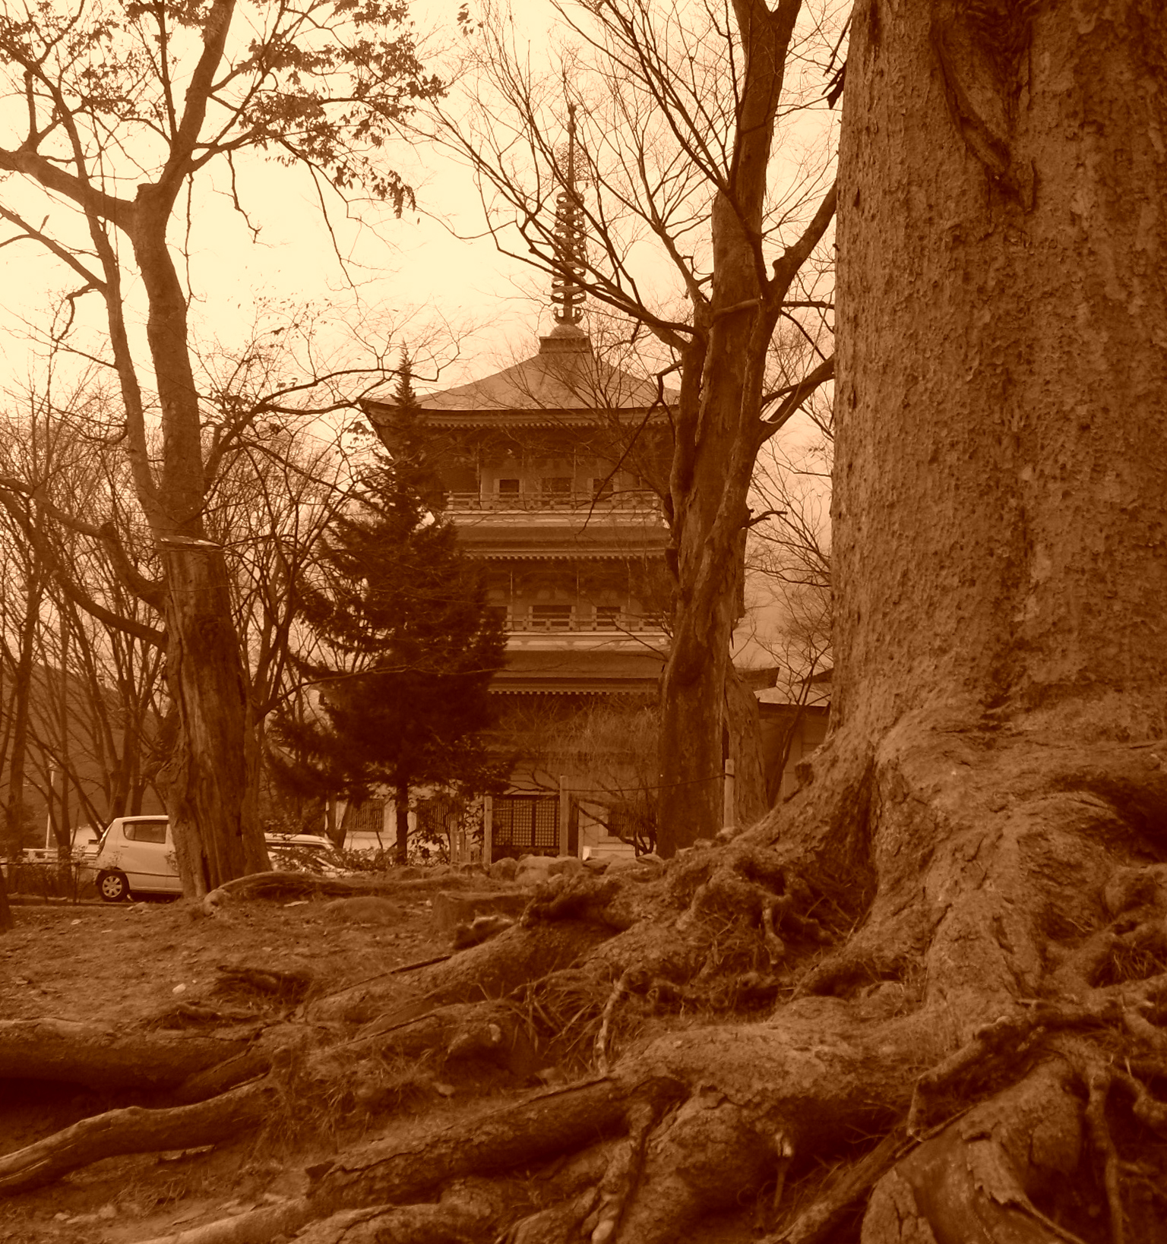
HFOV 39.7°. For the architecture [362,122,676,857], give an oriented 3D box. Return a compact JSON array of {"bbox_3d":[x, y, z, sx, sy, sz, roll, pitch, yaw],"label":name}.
[{"bbox_3d":[-1.095,-6.128,67.077,15.500,31.820,15.500,0,-8,5],"label":"architecture"}]

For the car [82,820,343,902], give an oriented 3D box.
[{"bbox_3d":[-6.521,4.074,27.600,3.600,1.480,1.500,-1,-8,15],"label":"car"}]

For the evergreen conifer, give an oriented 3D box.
[{"bbox_3d":[-4.971,-0.393,43.905,5.900,13.860,5.900,1,-7,0],"label":"evergreen conifer"}]

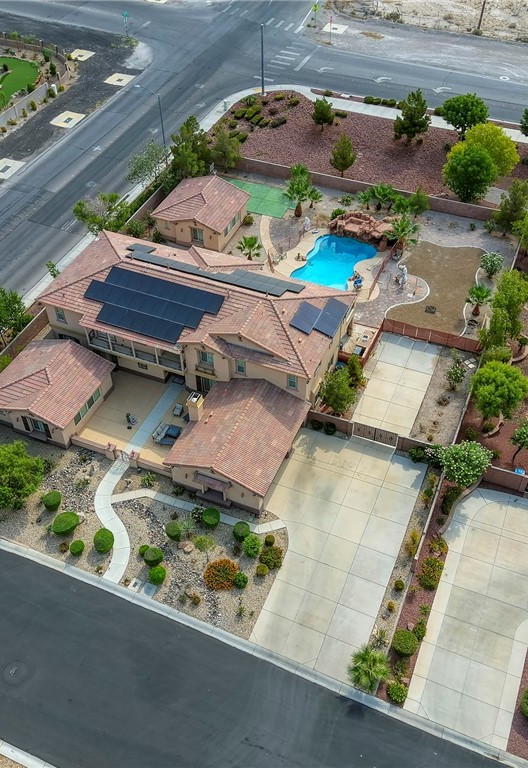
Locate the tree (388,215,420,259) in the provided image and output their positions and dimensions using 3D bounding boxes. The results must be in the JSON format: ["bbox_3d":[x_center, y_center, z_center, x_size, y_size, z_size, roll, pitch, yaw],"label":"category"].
[{"bbox_3d":[14.087,-14.829,77.454,3.060,4.400,3.060,0,46,0],"label":"tree"}]

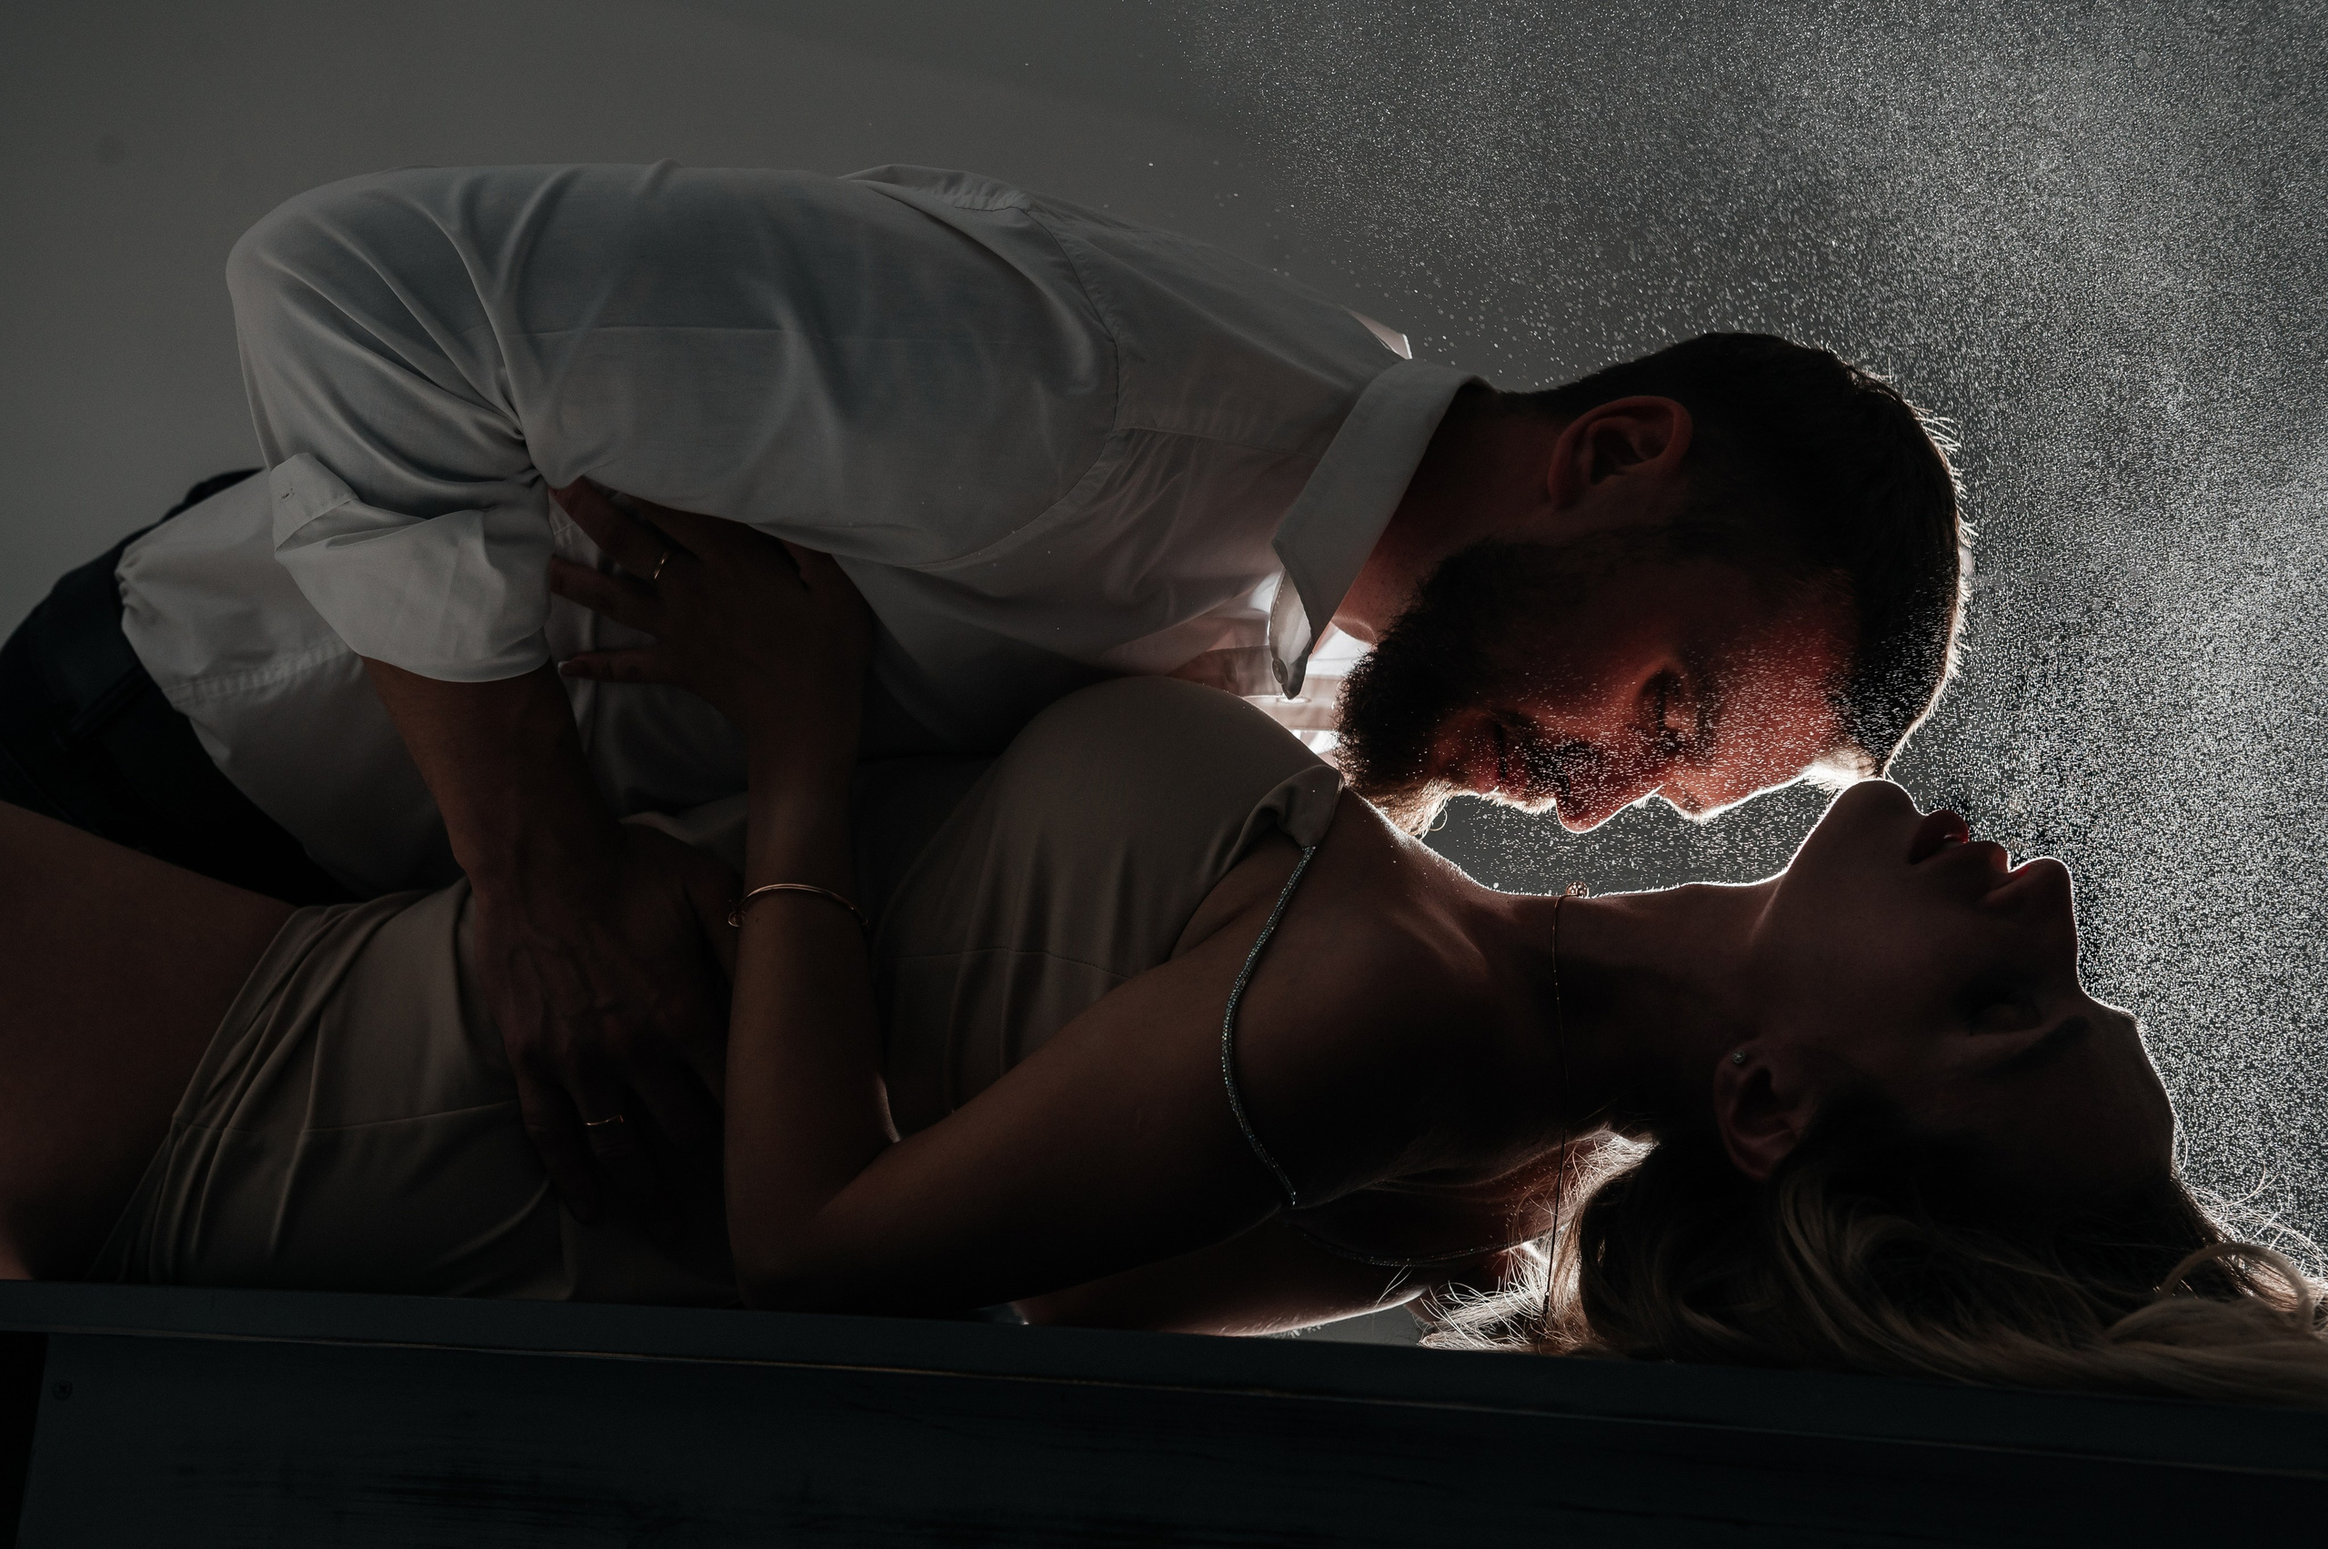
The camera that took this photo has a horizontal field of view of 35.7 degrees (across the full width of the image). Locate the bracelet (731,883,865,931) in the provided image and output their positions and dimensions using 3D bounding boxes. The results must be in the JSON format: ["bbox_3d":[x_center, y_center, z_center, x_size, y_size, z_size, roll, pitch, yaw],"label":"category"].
[{"bbox_3d":[-0.152,0.061,1.500,0.059,0.008,0.050,5,-35,-2],"label":"bracelet"}]

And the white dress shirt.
[{"bbox_3d":[-0.163,-0.119,1.580,0.570,0.300,0.460,-11,2,12],"label":"white dress shirt"}]

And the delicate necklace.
[{"bbox_3d":[0.164,0.137,1.470,0.022,0.180,0.115,2,-9,10],"label":"delicate necklace"}]

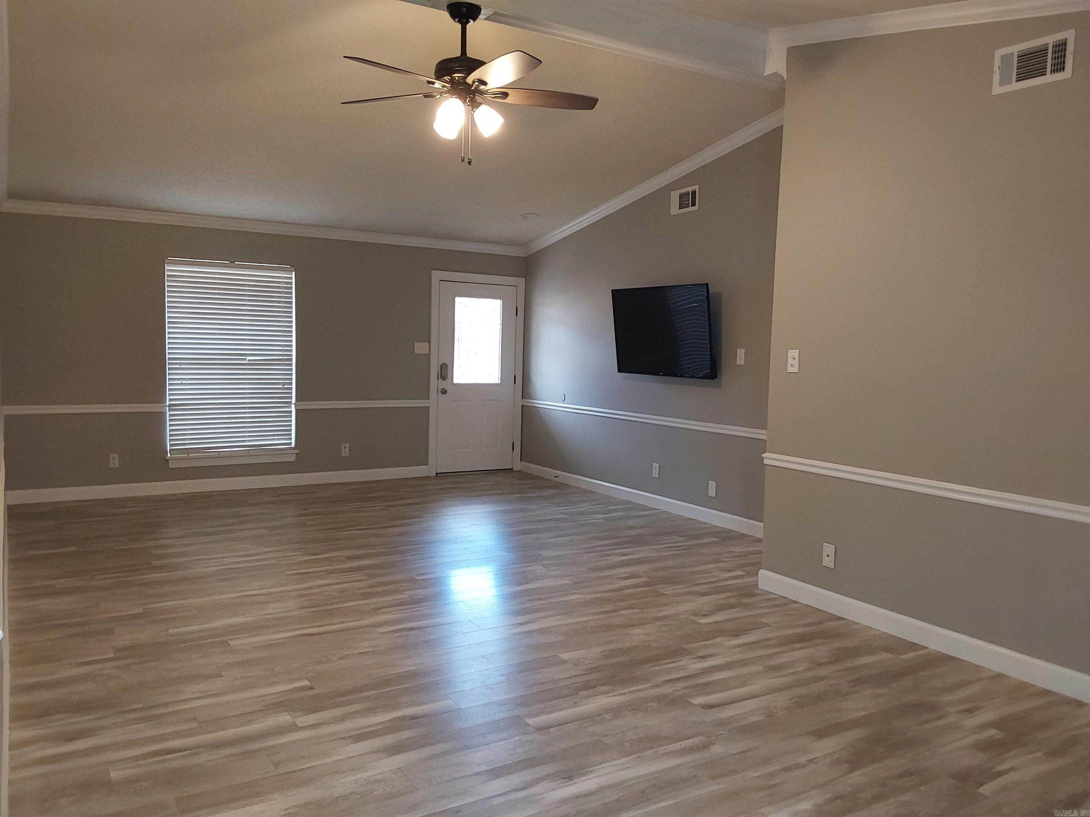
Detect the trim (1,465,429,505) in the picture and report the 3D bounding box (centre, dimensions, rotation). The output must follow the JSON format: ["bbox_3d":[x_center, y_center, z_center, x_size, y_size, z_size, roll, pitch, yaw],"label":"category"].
[{"bbox_3d":[-2.811,0.690,8.194,3.760,0.111,0.017,-1,5,-32],"label":"trim"}]

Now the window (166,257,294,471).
[{"bbox_3d":[-2.853,-0.449,8.060,1.120,1.730,0.060,-1,5,-32],"label":"window"}]

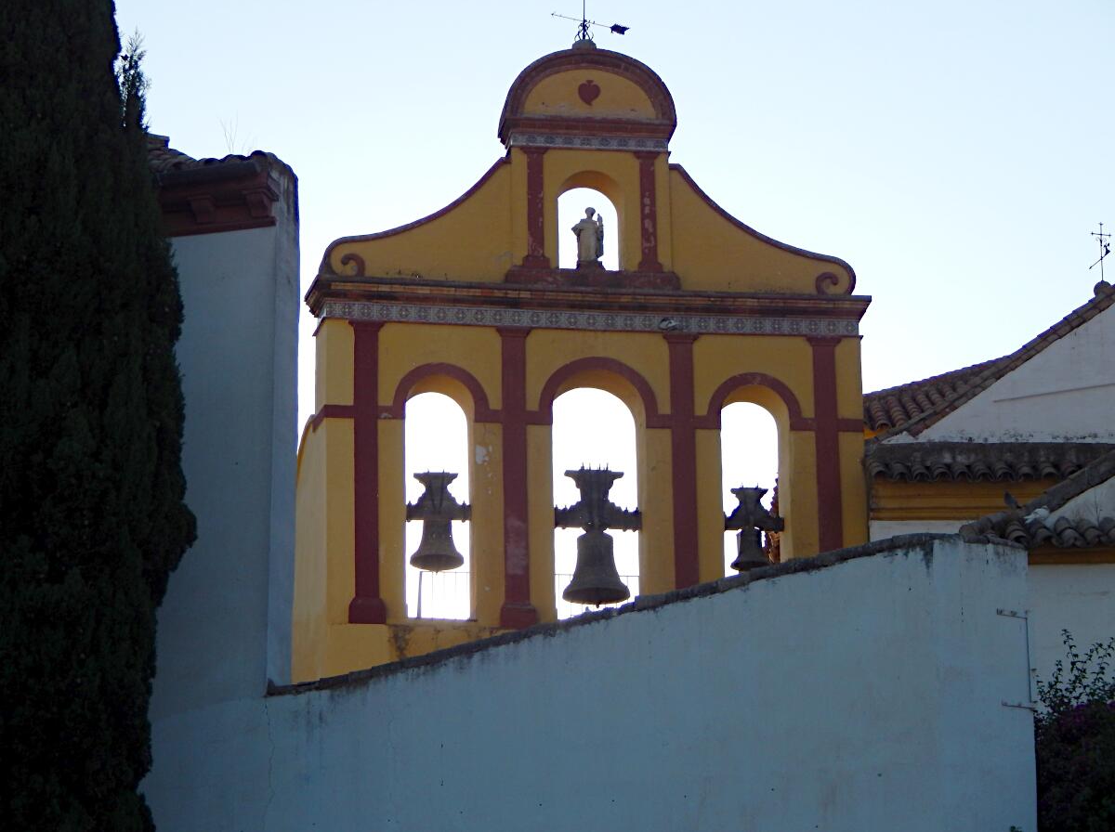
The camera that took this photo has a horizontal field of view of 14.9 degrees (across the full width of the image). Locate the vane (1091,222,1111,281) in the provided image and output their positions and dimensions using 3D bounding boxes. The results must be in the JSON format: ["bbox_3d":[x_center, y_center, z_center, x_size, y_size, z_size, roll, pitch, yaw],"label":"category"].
[{"bbox_3d":[6.065,-1.828,47.663,0.240,0.705,0.580,4,-18,-15],"label":"vane"}]

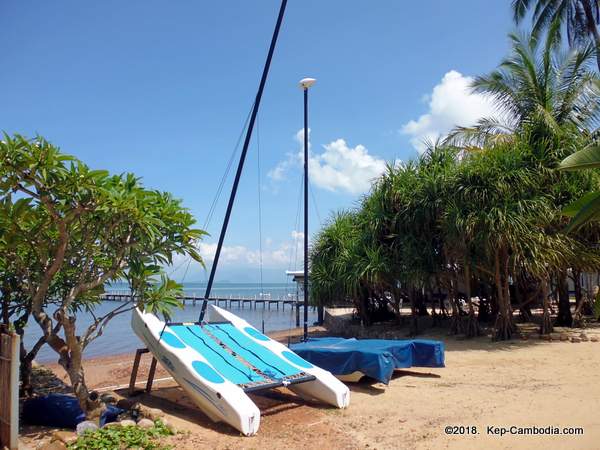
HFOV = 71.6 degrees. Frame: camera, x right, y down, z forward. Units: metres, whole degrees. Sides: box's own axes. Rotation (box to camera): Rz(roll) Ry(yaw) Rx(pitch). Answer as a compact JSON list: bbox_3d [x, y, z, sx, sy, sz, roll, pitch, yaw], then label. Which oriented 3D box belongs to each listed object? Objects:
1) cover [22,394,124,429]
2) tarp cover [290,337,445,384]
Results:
[{"bbox_3d":[-2.740,2.203,5.043,1.150,0.350,0.600,3,-8,-17],"label":"cover"},{"bbox_3d":[1.023,2.555,8.270,2.800,0.560,2.100,-7,-10,39],"label":"tarp cover"}]

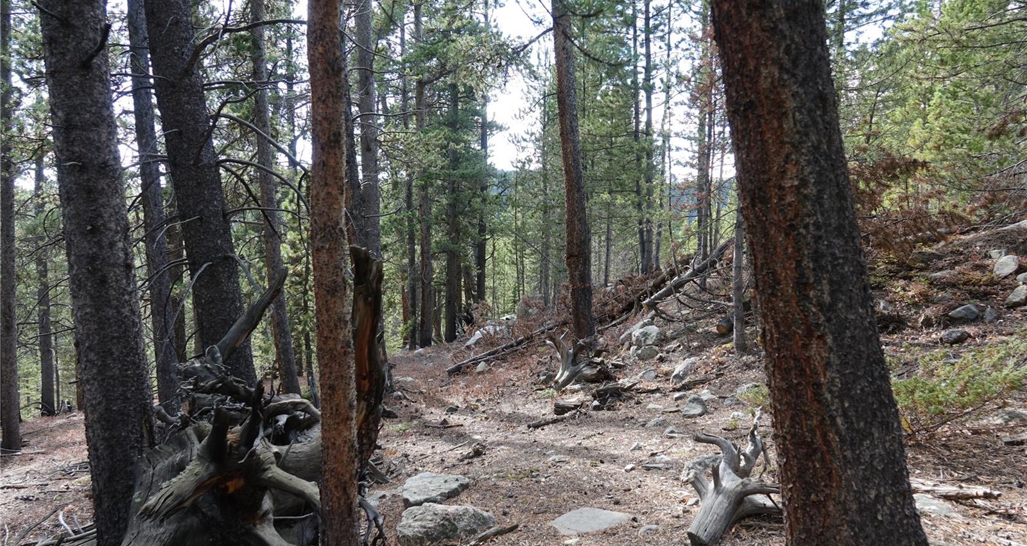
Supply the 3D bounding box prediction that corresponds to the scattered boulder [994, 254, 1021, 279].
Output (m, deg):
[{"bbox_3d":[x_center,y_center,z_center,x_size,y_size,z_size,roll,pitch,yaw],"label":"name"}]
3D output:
[{"bbox_3d":[6.855,-0.089,9.500,0.340,0.310,0.330,-2,1,36],"label":"scattered boulder"}]

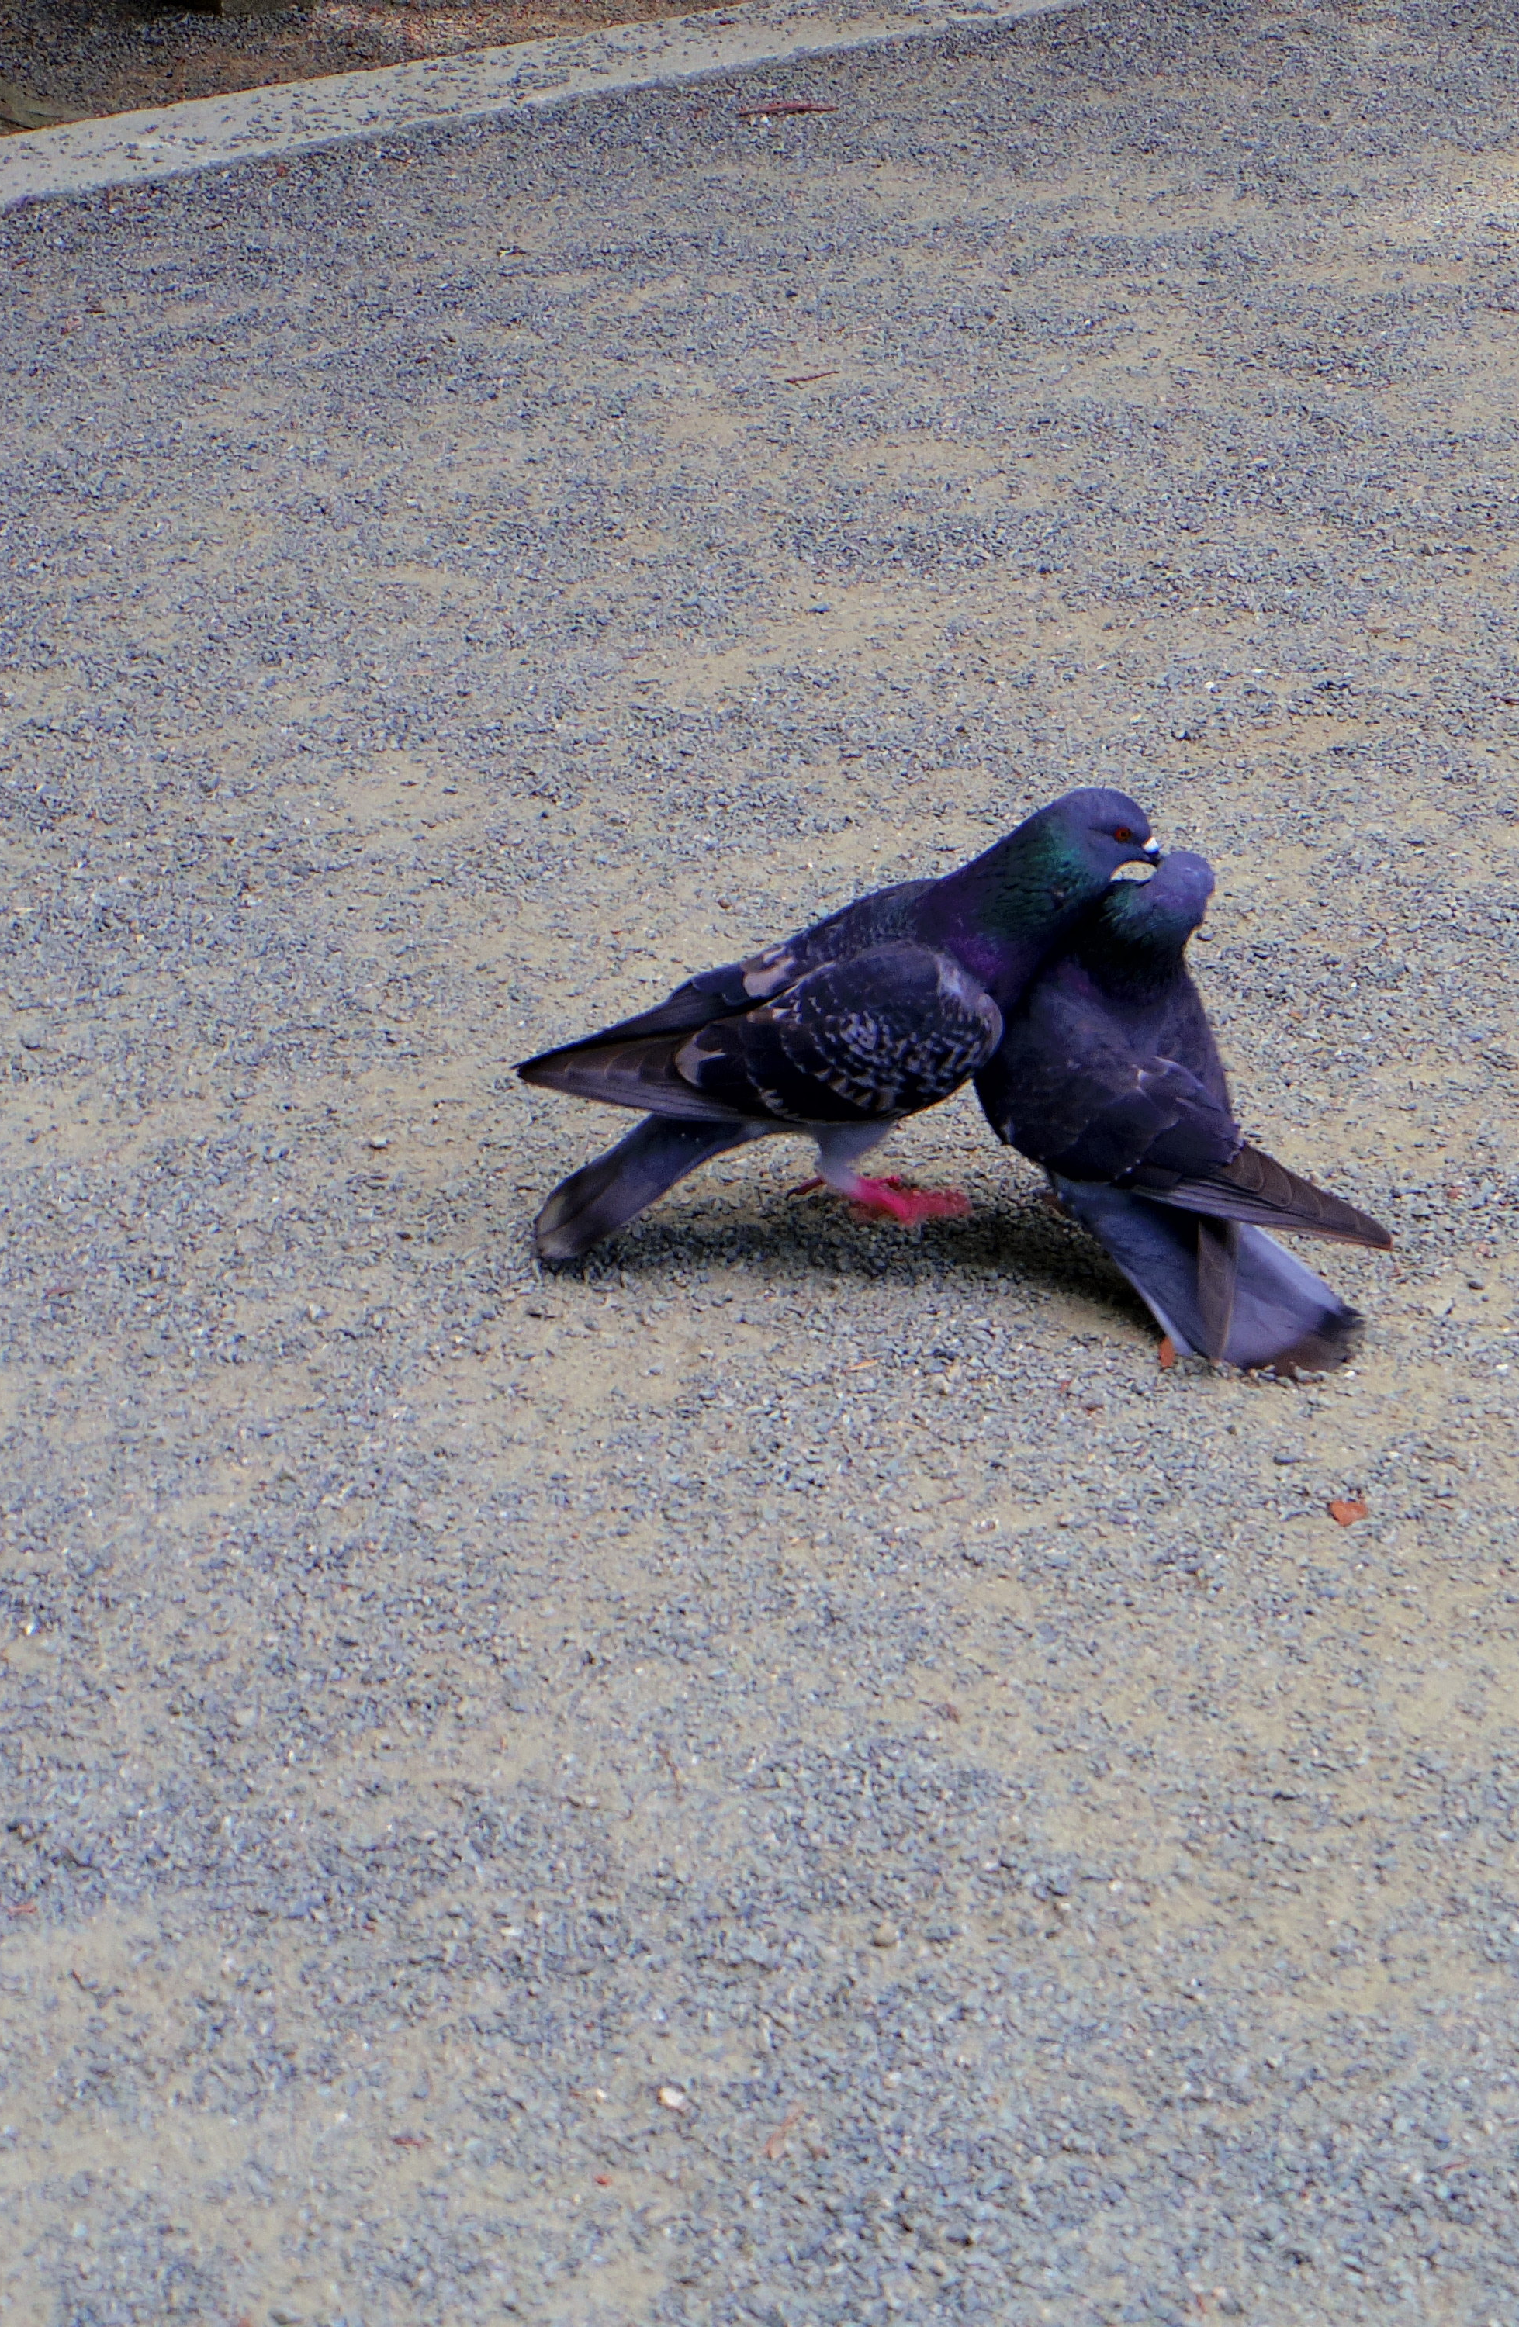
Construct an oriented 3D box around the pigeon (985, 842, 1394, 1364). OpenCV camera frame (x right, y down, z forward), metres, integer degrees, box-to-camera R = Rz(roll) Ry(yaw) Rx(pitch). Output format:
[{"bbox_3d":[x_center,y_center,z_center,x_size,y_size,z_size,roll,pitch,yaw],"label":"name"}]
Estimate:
[{"bbox_3d":[0.170,-0.050,2.754,0.140,0.215,0.230,-14,28,-27],"label":"pigeon"}]

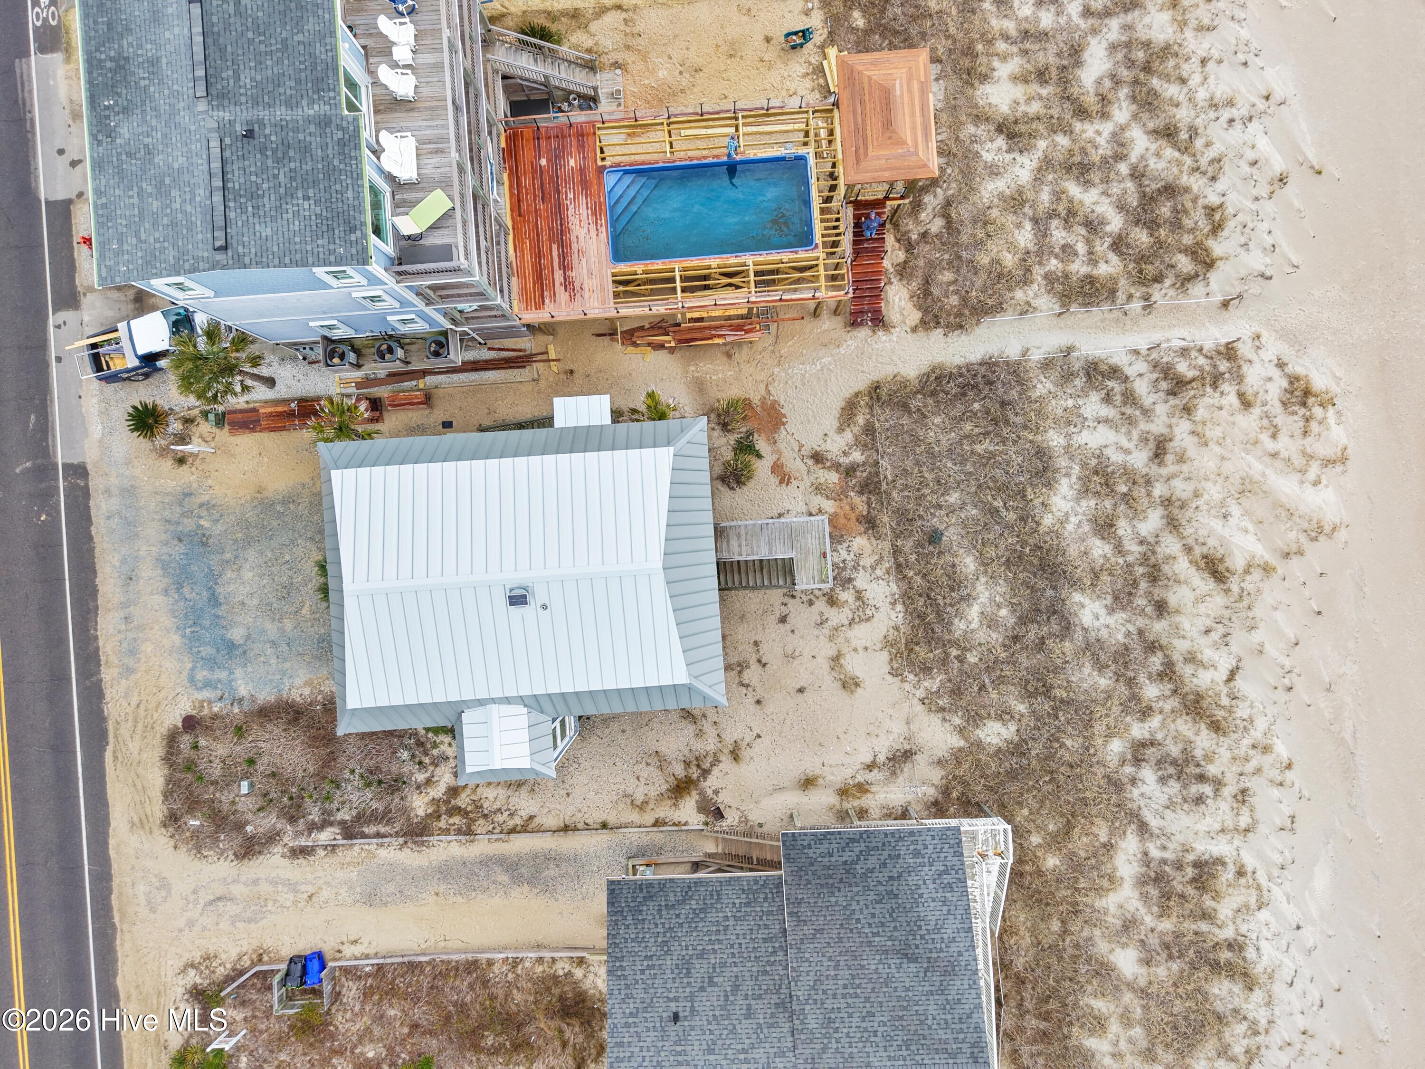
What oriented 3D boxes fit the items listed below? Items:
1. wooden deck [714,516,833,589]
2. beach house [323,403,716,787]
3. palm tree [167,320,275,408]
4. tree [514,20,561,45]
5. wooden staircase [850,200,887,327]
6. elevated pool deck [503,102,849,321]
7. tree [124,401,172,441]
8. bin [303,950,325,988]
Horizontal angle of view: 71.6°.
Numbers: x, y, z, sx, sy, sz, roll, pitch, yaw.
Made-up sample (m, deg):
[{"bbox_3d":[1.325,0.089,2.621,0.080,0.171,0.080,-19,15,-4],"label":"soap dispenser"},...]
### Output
[{"bbox_3d":[2.065,0.759,36.812,4.300,3.300,2.550,-4,90,0],"label":"wooden deck"},{"bbox_3d":[-5.877,1.534,33.183,11.900,10.800,11.800,-4,90,0],"label":"beach house"},{"bbox_3d":[-17.142,-5.822,35.910,3.200,5.100,3.400,0,90,0],"label":"palm tree"},{"bbox_3d":[-6.645,-18.975,37.850,1.500,1.300,1.650,0,90,0],"label":"tree"},{"bbox_3d":[5.809,-10.077,36.934,1.200,3.100,4.050,-4,90,0],"label":"wooden staircase"},{"bbox_3d":[-1.270,-11.644,36.800,12.100,3.400,6.900,-4,90,0],"label":"elevated pool deck"},{"bbox_3d":[-21.594,-4.366,37.798,1.650,1.400,1.750,0,90,0],"label":"tree"},{"bbox_3d":[-15.230,16.750,38.057,0.650,1.100,0.820,-10,90,0],"label":"bin"}]

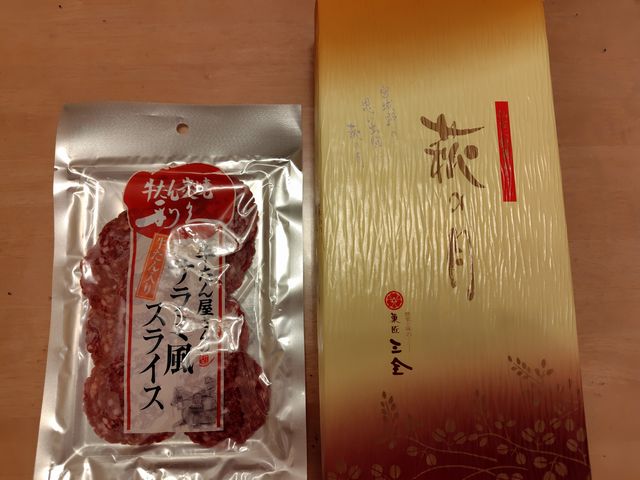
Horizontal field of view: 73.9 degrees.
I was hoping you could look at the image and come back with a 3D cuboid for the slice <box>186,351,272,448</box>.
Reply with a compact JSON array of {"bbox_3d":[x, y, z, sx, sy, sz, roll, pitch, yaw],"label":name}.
[{"bbox_3d":[-0.053,0.093,0.247,0.050,0.004,0.052,0,82,0],"label":"slice"}]

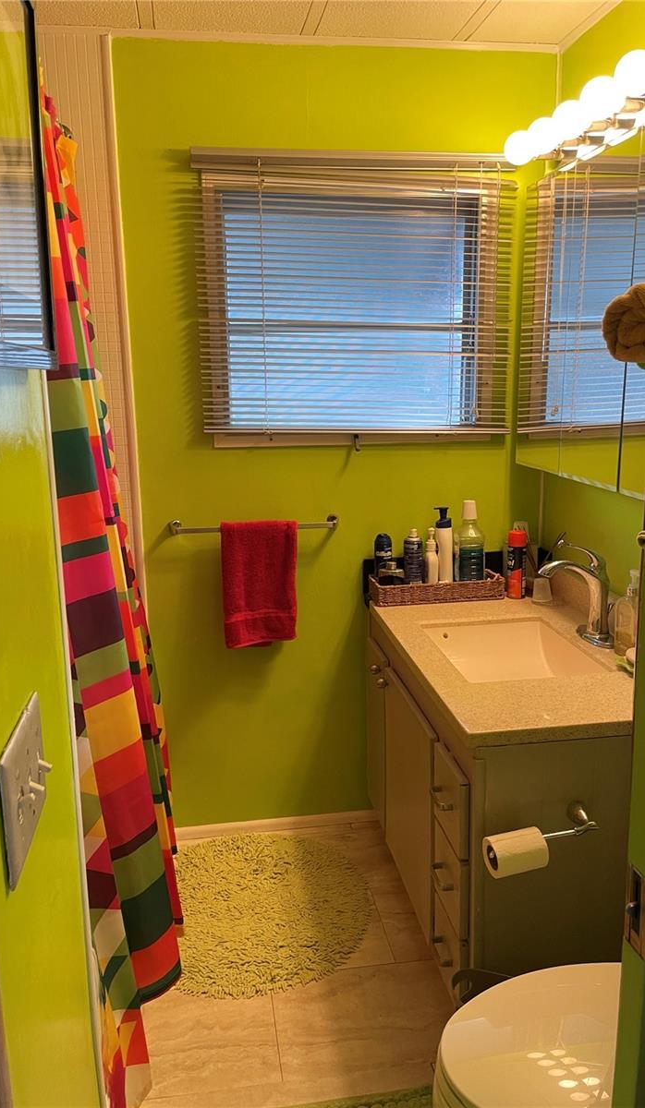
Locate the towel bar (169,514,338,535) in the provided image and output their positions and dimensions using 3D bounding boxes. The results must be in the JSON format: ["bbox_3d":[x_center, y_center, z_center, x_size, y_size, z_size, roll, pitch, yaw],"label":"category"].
[{"bbox_3d":[-0.189,-0.083,2.366,0.490,0.046,0.075,-3,13,-8],"label":"towel bar"}]

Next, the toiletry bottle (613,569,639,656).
[{"bbox_3d":[0.723,0.134,1.959,0.060,0.206,0.056,-3,12,-8],"label":"toiletry bottle"}]

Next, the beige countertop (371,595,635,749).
[{"bbox_3d":[0.467,0.228,2.016,0.548,0.030,0.944,-3,13,-8],"label":"beige countertop"}]

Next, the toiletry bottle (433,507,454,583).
[{"bbox_3d":[0.351,-0.008,2.401,0.060,0.261,0.049,-3,13,-8],"label":"toiletry bottle"}]

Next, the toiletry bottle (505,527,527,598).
[{"bbox_3d":[0.559,0.025,2.395,0.056,0.201,0.056,3,13,18],"label":"toiletry bottle"}]

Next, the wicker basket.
[{"bbox_3d":[0.343,0.101,2.484,0.388,0.062,0.125,-3,12,-8],"label":"wicker basket"}]

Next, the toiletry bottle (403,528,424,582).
[{"bbox_3d":[0.268,0.030,2.448,0.056,0.206,0.056,-3,12,-8],"label":"toiletry bottle"}]

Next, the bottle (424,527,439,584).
[{"bbox_3d":[0.314,0.028,2.378,0.041,0.203,0.043,-1,12,-2],"label":"bottle"}]

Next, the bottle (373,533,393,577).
[{"bbox_3d":[0.180,0.036,2.462,0.053,0.193,0.053,-3,12,-8],"label":"bottle"}]

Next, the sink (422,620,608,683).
[{"bbox_3d":[0.447,0.294,2.004,0.345,0.145,0.430,-3,13,-8],"label":"sink"}]

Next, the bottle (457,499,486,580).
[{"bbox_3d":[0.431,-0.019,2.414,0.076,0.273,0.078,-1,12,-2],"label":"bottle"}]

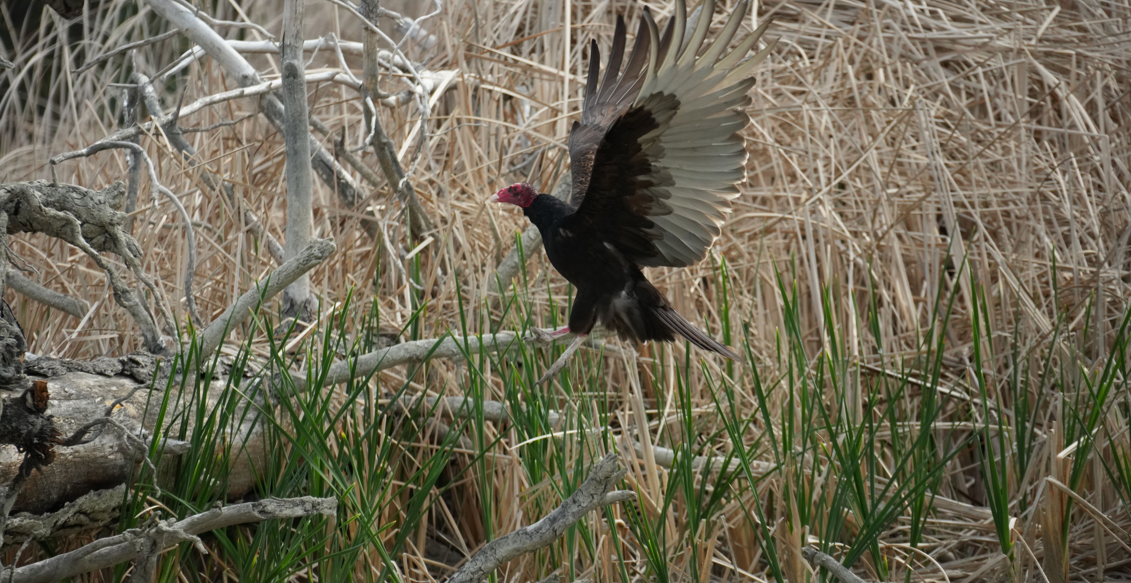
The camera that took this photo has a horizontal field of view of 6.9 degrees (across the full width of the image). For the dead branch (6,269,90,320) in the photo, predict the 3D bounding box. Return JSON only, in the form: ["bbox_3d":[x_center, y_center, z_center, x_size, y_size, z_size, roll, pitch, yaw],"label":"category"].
[{"bbox_3d":[-1.164,0.006,21.100,0.186,0.111,0.090,0,2,0],"label":"dead branch"}]

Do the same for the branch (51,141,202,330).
[{"bbox_3d":[-0.969,-0.125,20.800,0.333,0.417,0.170,0,2,0],"label":"branch"}]

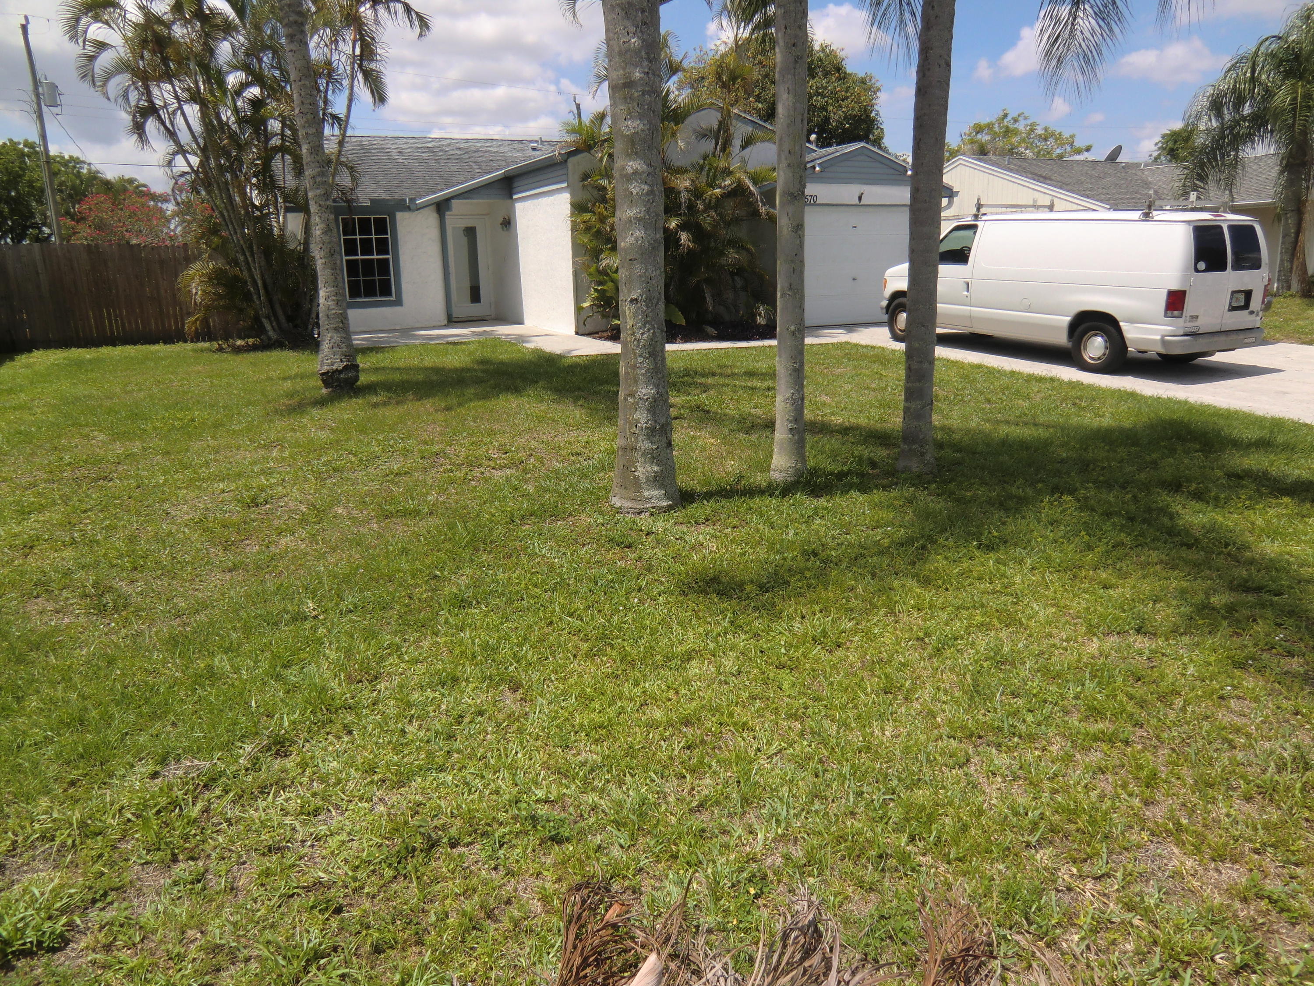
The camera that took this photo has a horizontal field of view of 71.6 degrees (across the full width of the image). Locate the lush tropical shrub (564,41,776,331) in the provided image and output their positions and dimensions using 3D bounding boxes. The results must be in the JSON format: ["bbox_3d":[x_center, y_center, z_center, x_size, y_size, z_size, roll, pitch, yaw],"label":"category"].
[{"bbox_3d":[0.360,-5.115,15.747,3.600,4.700,2.700,-10,19,-29],"label":"lush tropical shrub"}]

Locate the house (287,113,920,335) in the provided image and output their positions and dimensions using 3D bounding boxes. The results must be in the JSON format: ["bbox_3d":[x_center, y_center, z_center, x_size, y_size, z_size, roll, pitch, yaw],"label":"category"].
[{"bbox_3d":[-2.203,-6.056,19.888,12.400,4.100,11.200,-10,19,-29],"label":"house"}]

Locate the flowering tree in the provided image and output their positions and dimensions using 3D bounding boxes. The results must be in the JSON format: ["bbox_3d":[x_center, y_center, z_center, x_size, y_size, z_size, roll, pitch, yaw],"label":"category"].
[{"bbox_3d":[-12.025,-5.555,20.864,2.450,2.660,2.800,-10,19,-29],"label":"flowering tree"}]

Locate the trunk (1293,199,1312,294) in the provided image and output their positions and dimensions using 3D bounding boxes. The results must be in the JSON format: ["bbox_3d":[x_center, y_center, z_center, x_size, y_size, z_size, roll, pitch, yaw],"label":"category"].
[{"bbox_3d":[16.463,-6.196,22.950,0.420,2.450,0.420,11,20,33],"label":"trunk"}]

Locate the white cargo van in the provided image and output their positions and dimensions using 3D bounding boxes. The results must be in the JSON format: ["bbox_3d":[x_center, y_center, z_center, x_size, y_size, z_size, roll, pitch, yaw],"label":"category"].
[{"bbox_3d":[5.737,-3.083,13.367,2.050,2.080,5.300,-10,20,-29],"label":"white cargo van"}]

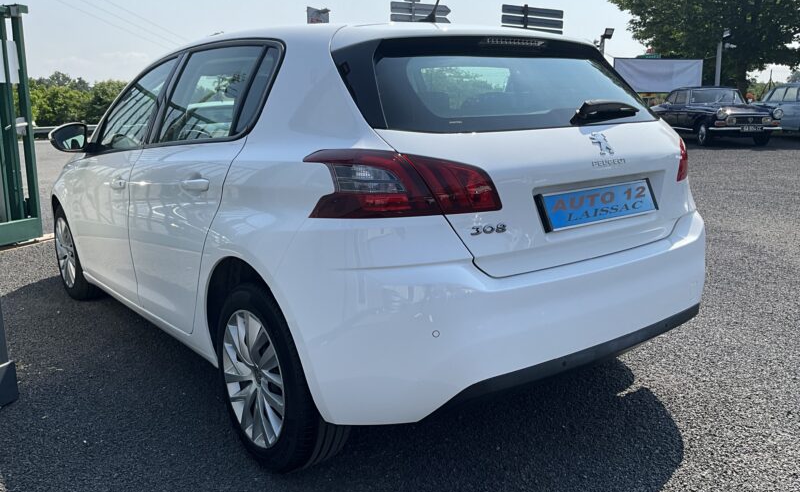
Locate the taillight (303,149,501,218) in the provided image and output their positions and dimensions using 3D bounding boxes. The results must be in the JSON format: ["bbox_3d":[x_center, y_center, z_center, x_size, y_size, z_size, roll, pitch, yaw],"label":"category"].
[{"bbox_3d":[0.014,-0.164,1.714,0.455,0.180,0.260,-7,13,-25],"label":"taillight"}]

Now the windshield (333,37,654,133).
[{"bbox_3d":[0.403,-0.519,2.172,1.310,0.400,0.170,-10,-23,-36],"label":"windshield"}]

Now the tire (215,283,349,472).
[{"bbox_3d":[-0.391,0.402,2.149,0.210,0.632,0.632,-10,15,-36],"label":"tire"}]

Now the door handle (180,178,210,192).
[{"bbox_3d":[-0.665,-0.196,2.186,0.050,0.042,0.230,-10,15,-36],"label":"door handle"}]

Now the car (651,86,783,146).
[{"bbox_3d":[7.764,-3.309,16.836,1.620,1.450,4.440,-1,12,2],"label":"car"}]

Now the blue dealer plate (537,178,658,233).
[{"bbox_3d":[0.600,-0.129,2.006,0.545,0.115,0.020,-10,-7,-36],"label":"blue dealer plate"}]

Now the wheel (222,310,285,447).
[{"bbox_3d":[-0.409,0.405,2.135,0.160,0.438,0.438,-10,15,-36],"label":"wheel"}]

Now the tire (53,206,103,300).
[{"bbox_3d":[-1.991,0.029,4.189,0.210,0.632,0.632,-10,15,-36],"label":"tire"}]

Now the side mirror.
[{"bbox_3d":[-1.690,-0.557,3.432,0.235,0.165,0.170,-10,15,-36],"label":"side mirror"}]

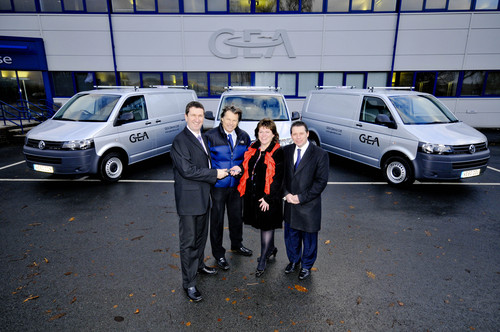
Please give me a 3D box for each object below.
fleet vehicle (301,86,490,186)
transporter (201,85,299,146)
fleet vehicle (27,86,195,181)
[{"bbox_3d":[3.354,-0.998,7.623,2.000,2.060,4.890,-5,16,-20],"label":"fleet vehicle"},{"bbox_3d":[0.059,-1.079,7.895,2.000,2.060,4.890,0,15,-1],"label":"transporter"},{"bbox_3d":[-3.264,-1.084,7.877,2.000,2.060,4.890,5,16,19],"label":"fleet vehicle"}]

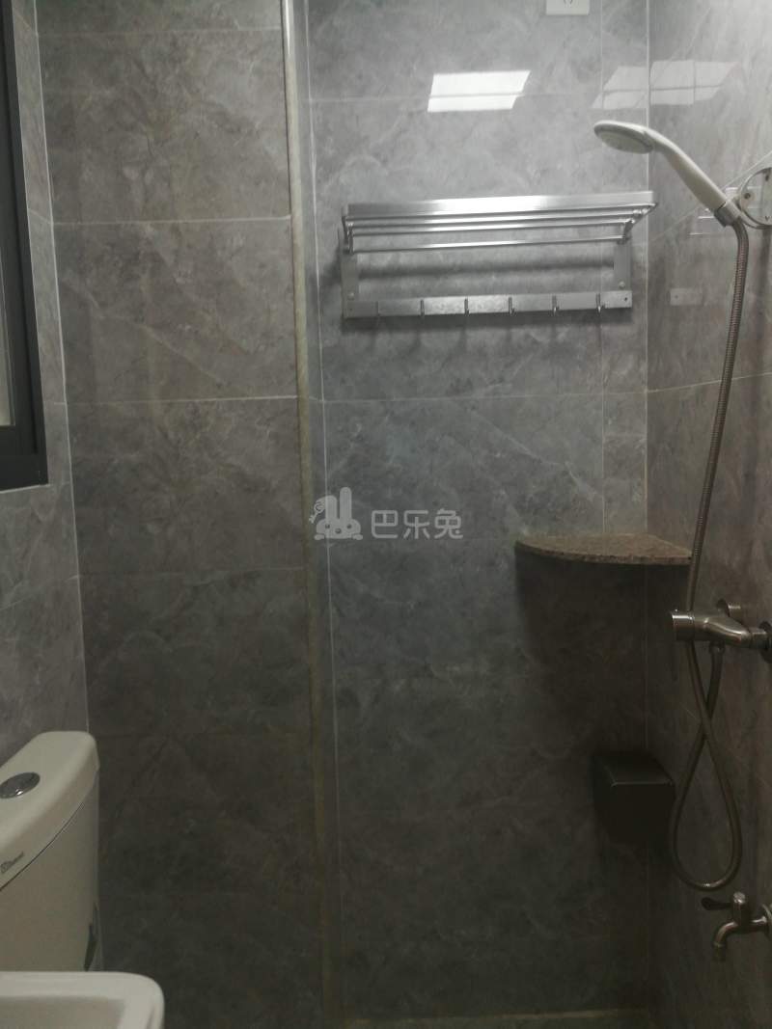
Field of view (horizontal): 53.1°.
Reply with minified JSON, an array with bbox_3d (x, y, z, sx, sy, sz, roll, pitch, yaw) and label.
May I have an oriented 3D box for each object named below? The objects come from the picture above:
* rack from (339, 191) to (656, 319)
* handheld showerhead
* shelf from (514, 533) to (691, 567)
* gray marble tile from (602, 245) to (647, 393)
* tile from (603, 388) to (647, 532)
[{"bbox_3d":[0.207,-0.490,1.493,0.597,0.183,0.210,-2,6,0],"label":"rack"},{"bbox_3d":[0.387,-0.472,1.046,0.232,0.058,0.088,34,5,-3],"label":"handheld showerhead"},{"bbox_3d":[0.418,0.070,1.525,0.278,0.019,0.260,-2,6,0],"label":"shelf"},{"bbox_3d":[0.498,-0.405,1.611,0.092,0.300,0.012,-2,6,0],"label":"gray marble tile"},{"bbox_3d":[0.507,-0.105,1.641,0.092,0.300,0.012,-2,6,0],"label":"tile"}]

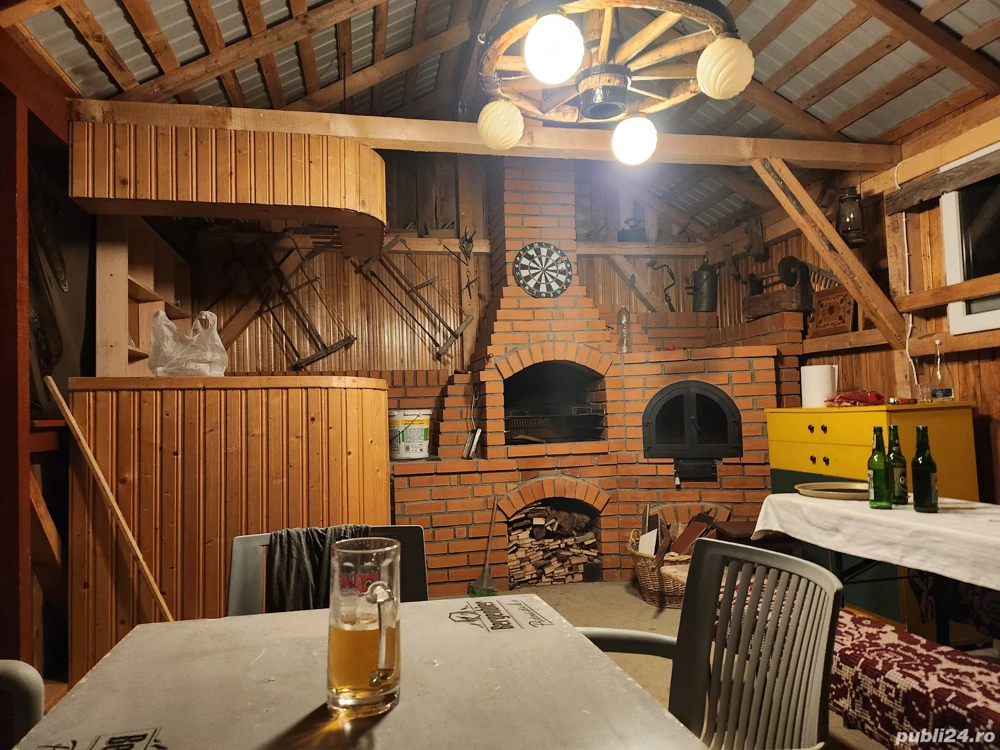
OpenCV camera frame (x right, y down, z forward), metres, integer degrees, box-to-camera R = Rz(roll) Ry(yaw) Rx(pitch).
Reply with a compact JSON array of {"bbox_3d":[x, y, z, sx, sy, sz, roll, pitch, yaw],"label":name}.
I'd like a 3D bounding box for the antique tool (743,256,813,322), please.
[{"bbox_3d":[1.829,-0.536,4.537,0.160,0.340,0.560,-1,-3,-11],"label":"antique tool"}]

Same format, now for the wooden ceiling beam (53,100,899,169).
[{"bbox_3d":[0.152,-1.133,3.349,3.998,0.100,0.120,-1,-3,-11],"label":"wooden ceiling beam"}]

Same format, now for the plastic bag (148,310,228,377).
[{"bbox_3d":[-1.357,-0.131,3.020,0.310,0.300,0.180,-1,-3,-11],"label":"plastic bag"}]

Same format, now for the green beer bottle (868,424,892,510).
[{"bbox_3d":[1.214,0.292,2.219,0.067,0.260,0.067,-1,-3,-11],"label":"green beer bottle"}]

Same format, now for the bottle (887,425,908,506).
[{"bbox_3d":[1.310,0.293,2.291,0.067,0.260,0.067,-1,-3,-11],"label":"bottle"}]

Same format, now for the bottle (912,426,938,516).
[{"bbox_3d":[1.302,0.285,2.128,0.067,0.260,0.067,-1,-3,-11],"label":"bottle"}]

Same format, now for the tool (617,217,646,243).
[{"bbox_3d":[1.030,-1.135,5.427,0.220,0.190,0.110,-1,-3,-11],"label":"tool"}]

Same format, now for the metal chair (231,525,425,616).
[{"bbox_3d":[-0.325,0.755,1.286,0.560,0.840,0.560,-1,-3,-11],"label":"metal chair"}]

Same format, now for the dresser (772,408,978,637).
[{"bbox_3d":[1.948,0.682,3.700,0.460,1.035,0.990,-1,-3,-11],"label":"dresser"}]

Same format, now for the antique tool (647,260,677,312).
[{"bbox_3d":[1.272,-0.695,5.442,0.215,0.395,0.080,-1,-3,-11],"label":"antique tool"}]

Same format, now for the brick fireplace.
[{"bbox_3d":[0.399,-0.105,4.625,2.420,2.820,1.260,-1,-3,-11],"label":"brick fireplace"}]

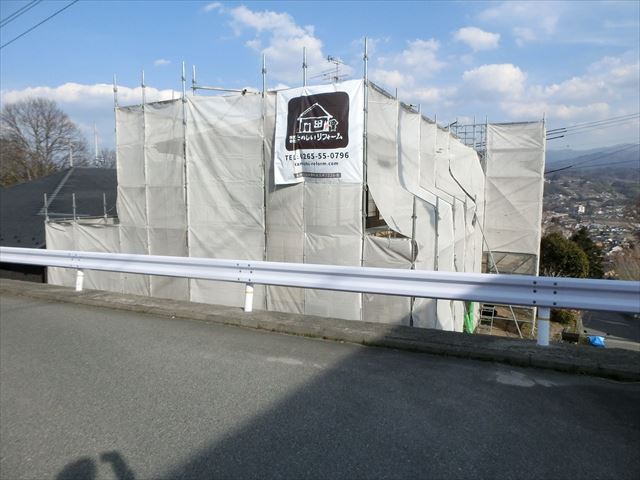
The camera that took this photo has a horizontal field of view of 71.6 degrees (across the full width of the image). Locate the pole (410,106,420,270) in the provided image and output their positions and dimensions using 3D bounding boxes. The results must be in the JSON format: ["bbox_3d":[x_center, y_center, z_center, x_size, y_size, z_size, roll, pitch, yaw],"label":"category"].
[{"bbox_3d":[1.700,-0.900,7.980,0.060,2.900,0.060,3,7,22],"label":"pole"}]

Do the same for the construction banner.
[{"bbox_3d":[-0.040,-1.920,8.130,1.770,1.800,0.100,3,7,22],"label":"construction banner"}]

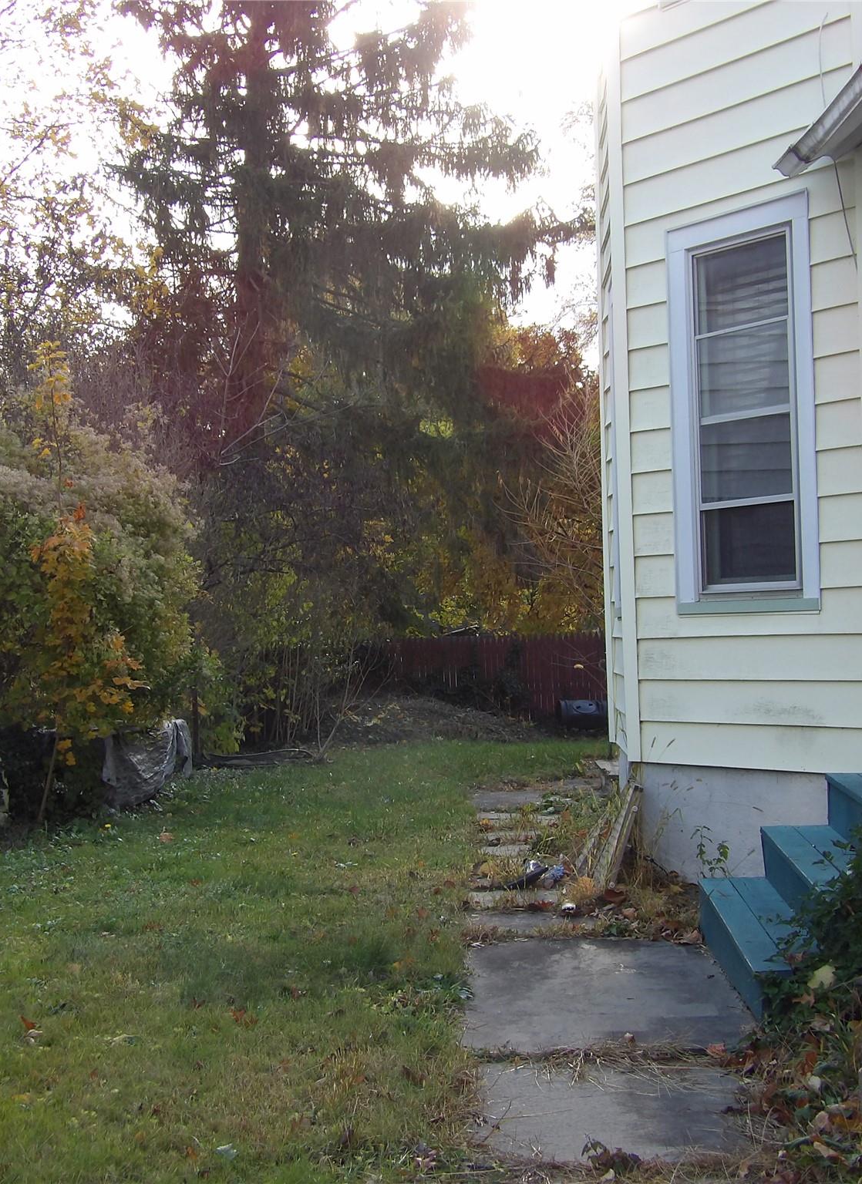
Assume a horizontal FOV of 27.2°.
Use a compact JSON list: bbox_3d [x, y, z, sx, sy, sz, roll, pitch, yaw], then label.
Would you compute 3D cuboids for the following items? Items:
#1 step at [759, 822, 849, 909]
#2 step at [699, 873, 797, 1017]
[{"bbox_3d":[1.488,1.103,6.588,0.280,0.210,1.620,-2,1,2],"label":"step"},{"bbox_3d":[1.229,1.310,6.588,0.280,0.190,1.620,-2,1,2],"label":"step"}]

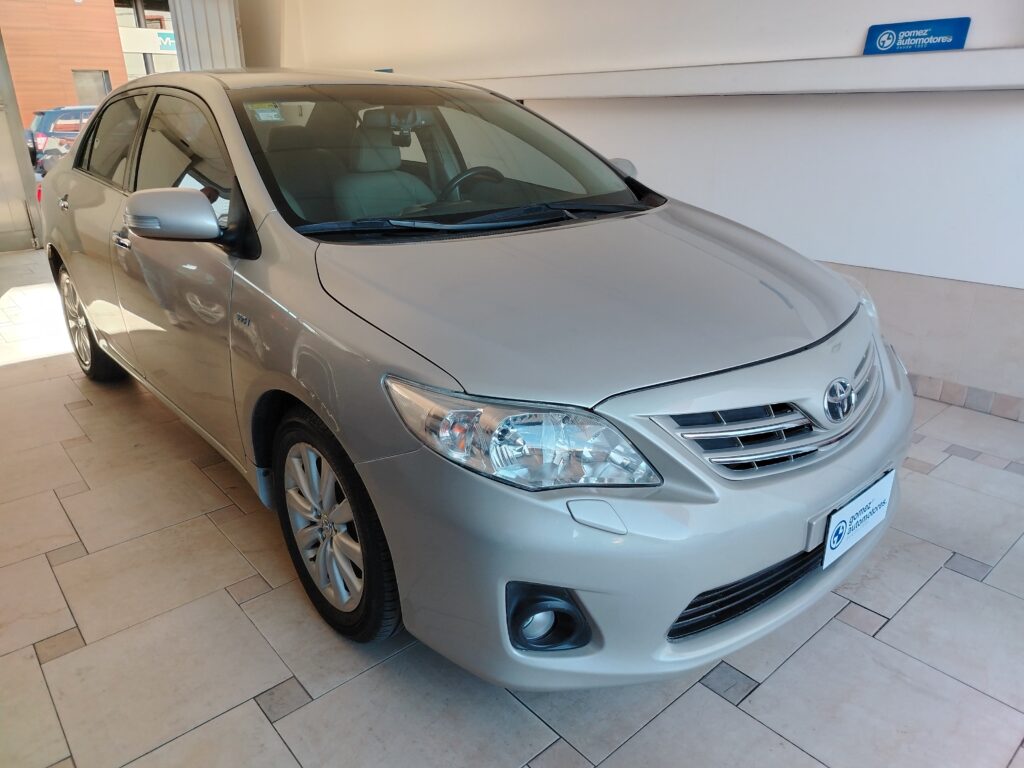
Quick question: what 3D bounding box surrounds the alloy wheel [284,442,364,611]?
[{"bbox_3d":[-0.420,0.337,1.817,0.160,0.445,0.445,-18,27,-38],"label":"alloy wheel"}]

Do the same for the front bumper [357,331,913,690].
[{"bbox_3d":[0.560,0.165,1.827,1.760,0.580,0.680,-18,27,-38],"label":"front bumper"}]

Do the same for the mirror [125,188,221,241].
[{"bbox_3d":[-0.902,-0.449,1.894,0.240,0.155,0.130,-18,27,-38],"label":"mirror"}]

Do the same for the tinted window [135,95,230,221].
[{"bbox_3d":[-1.008,-0.728,2.203,0.060,0.376,0.980,12,7,-45],"label":"tinted window"}]

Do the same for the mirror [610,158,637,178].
[{"bbox_3d":[0.445,-0.888,3.004,0.240,0.155,0.130,-18,27,-38],"label":"mirror"}]

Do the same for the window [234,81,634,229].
[{"bbox_3d":[-0.211,-0.794,2.378,1.400,0.108,0.957,-18,54,-38],"label":"window"}]

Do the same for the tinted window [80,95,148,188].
[{"bbox_3d":[-1.637,-0.994,2.884,0.060,0.356,0.810,13,6,-45],"label":"tinted window"}]

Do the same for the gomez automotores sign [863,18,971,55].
[{"bbox_3d":[1.683,-1.443,2.968,0.015,0.130,0.405,-10,22,-41],"label":"gomez automotores sign"}]

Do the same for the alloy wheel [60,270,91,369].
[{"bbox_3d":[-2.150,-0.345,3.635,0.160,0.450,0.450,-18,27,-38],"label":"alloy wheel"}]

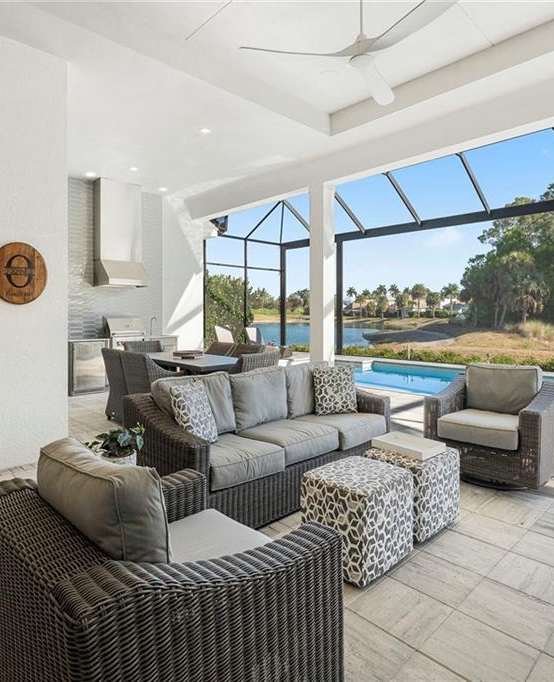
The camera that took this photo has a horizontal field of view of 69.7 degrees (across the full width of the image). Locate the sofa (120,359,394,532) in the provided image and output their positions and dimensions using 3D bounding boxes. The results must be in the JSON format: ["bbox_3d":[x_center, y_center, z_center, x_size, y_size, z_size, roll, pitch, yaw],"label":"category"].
[{"bbox_3d":[-0.045,0.753,3.318,2.070,0.870,0.940,-2,3,-42],"label":"sofa"}]

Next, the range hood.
[{"bbox_3d":[-3.044,-2.057,7.824,0.800,1.950,0.620,-2,3,-43],"label":"range hood"}]

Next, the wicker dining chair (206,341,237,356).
[{"bbox_3d":[-1.078,0.499,6.222,0.640,0.929,0.620,-3,5,-43],"label":"wicker dining chair"}]

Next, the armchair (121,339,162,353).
[{"bbox_3d":[-2.258,0.481,7.078,0.640,0.900,0.650,-4,5,-43],"label":"armchair"}]

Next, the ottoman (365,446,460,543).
[{"bbox_3d":[0.928,0.983,2.772,0.475,0.470,0.465,-4,5,-43],"label":"ottoman"}]

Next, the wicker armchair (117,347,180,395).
[{"bbox_3d":[-1.563,0.631,5.056,0.600,0.900,0.640,2,3,42],"label":"wicker armchair"}]

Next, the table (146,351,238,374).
[{"bbox_3d":[-1.357,0.621,6.176,0.950,0.740,2.100,-4,5,-43],"label":"table"}]

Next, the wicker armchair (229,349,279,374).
[{"bbox_3d":[-0.425,0.597,5.333,0.640,0.900,0.650,-4,5,-43],"label":"wicker armchair"}]

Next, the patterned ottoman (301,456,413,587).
[{"bbox_3d":[0.479,1.008,2.361,0.475,0.475,0.465,-4,5,-43],"label":"patterned ottoman"}]

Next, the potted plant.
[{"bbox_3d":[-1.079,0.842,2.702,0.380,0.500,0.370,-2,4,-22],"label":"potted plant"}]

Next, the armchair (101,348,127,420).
[{"bbox_3d":[-1.947,0.605,5.465,0.600,0.900,0.640,2,3,45],"label":"armchair"}]

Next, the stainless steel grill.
[{"bbox_3d":[-2.955,-0.208,7.803,0.740,0.520,0.580,-2,3,-43],"label":"stainless steel grill"}]

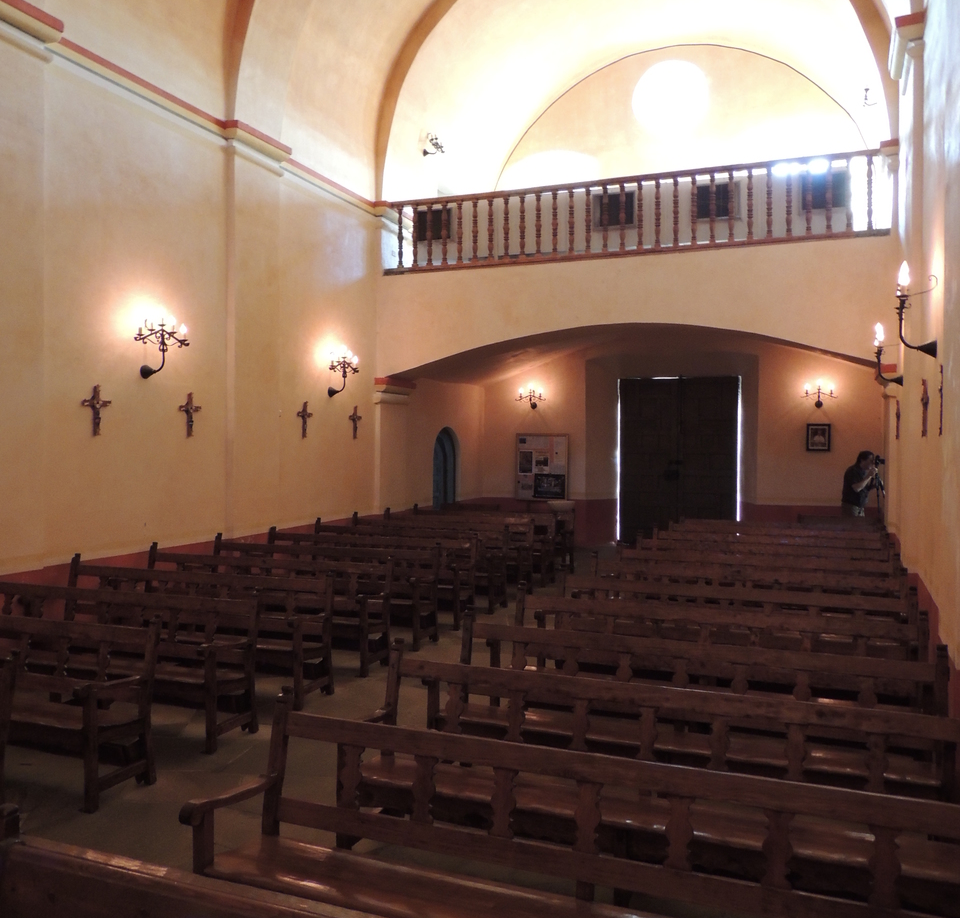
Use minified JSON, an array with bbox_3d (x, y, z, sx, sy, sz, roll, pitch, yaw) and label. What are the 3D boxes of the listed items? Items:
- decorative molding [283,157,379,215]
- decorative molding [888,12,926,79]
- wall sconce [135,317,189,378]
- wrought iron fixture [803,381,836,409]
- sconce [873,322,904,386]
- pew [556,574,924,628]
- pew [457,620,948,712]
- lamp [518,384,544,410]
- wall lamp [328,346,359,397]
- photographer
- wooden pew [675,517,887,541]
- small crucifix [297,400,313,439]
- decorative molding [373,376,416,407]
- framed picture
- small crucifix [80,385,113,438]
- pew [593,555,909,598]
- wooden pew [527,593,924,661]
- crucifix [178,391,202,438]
[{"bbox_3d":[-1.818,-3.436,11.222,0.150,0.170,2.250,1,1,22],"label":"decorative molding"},{"bbox_3d":[3.563,-3.312,7.435,0.227,0.369,0.945,1,1,22],"label":"decorative molding"},{"bbox_3d":[-2.994,-1.029,8.174,0.268,0.592,0.722,1,1,22],"label":"wall sconce"},{"bbox_3d":[5.376,-1.024,14.044,0.560,0.470,0.260,1,1,22],"label":"wrought iron fixture"},{"bbox_3d":[4.044,-1.021,8.785,0.268,0.605,0.721,1,1,22],"label":"sconce"},{"bbox_3d":[1.668,1.287,6.158,2.495,0.904,0.567,1,1,22],"label":"pew"},{"bbox_3d":[0.954,1.311,4.352,2.470,0.906,0.601,1,1,22],"label":"pew"},{"bbox_3d":[0.926,-1.119,15.840,0.560,0.470,0.260,1,1,22],"label":"lamp"},{"bbox_3d":[-1.780,-1.113,11.277,0.283,0.671,0.737,1,1,22],"label":"wall lamp"},{"bbox_3d":[5.252,0.745,12.262,0.481,1.743,0.518,1,1,37],"label":"photographer"},{"bbox_3d":[3.401,1.216,10.457,2.495,0.904,0.567,1,1,22],"label":"wooden pew"},{"bbox_3d":[-2.117,-0.471,10.754,0.061,0.463,0.345,1,1,22],"label":"small crucifix"},{"bbox_3d":[-1.198,-0.954,12.788,0.236,0.378,0.964,1,1,22],"label":"decorative molding"},{"bbox_3d":[5.515,-0.346,14.468,0.369,0.444,0.047,1,1,22],"label":"framed picture"},{"bbox_3d":[-3.305,-0.415,7.701,0.055,0.448,0.340,1,1,22],"label":"small crucifix"},{"bbox_3d":[2.014,1.273,7.018,2.495,0.904,0.567,1,1,22],"label":"pew"},{"bbox_3d":[1.306,1.299,5.266,2.490,0.885,0.600,1,1,22],"label":"wooden pew"},{"bbox_3d":[-2.859,-0.435,8.815,0.055,0.451,0.340,1,1,22],"label":"crucifix"}]

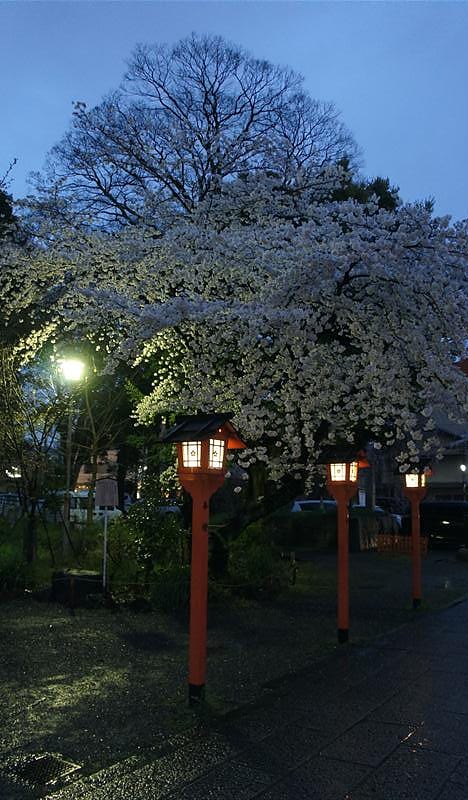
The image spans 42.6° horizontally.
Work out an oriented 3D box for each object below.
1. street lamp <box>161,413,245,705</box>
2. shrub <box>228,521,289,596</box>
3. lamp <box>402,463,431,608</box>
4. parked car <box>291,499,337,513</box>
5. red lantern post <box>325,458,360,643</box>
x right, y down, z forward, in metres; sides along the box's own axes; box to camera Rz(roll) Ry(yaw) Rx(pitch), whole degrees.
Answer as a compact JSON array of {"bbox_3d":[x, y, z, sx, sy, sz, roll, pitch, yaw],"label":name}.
[{"bbox_3d":[-0.263,1.254,4.864,0.530,2.260,0.460,-7,-12,34],"label":"street lamp"},{"bbox_3d":[0.447,2.785,10.980,1.150,1.350,1.150,0,-10,0],"label":"shrub"},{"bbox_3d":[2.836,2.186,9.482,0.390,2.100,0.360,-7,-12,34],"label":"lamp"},{"bbox_3d":[4.280,4.715,23.537,4.400,1.520,1.720,-4,-11,23],"label":"parked car"},{"bbox_3d":[1.261,1.662,7.077,0.500,2.260,0.450,-7,-12,34],"label":"red lantern post"}]

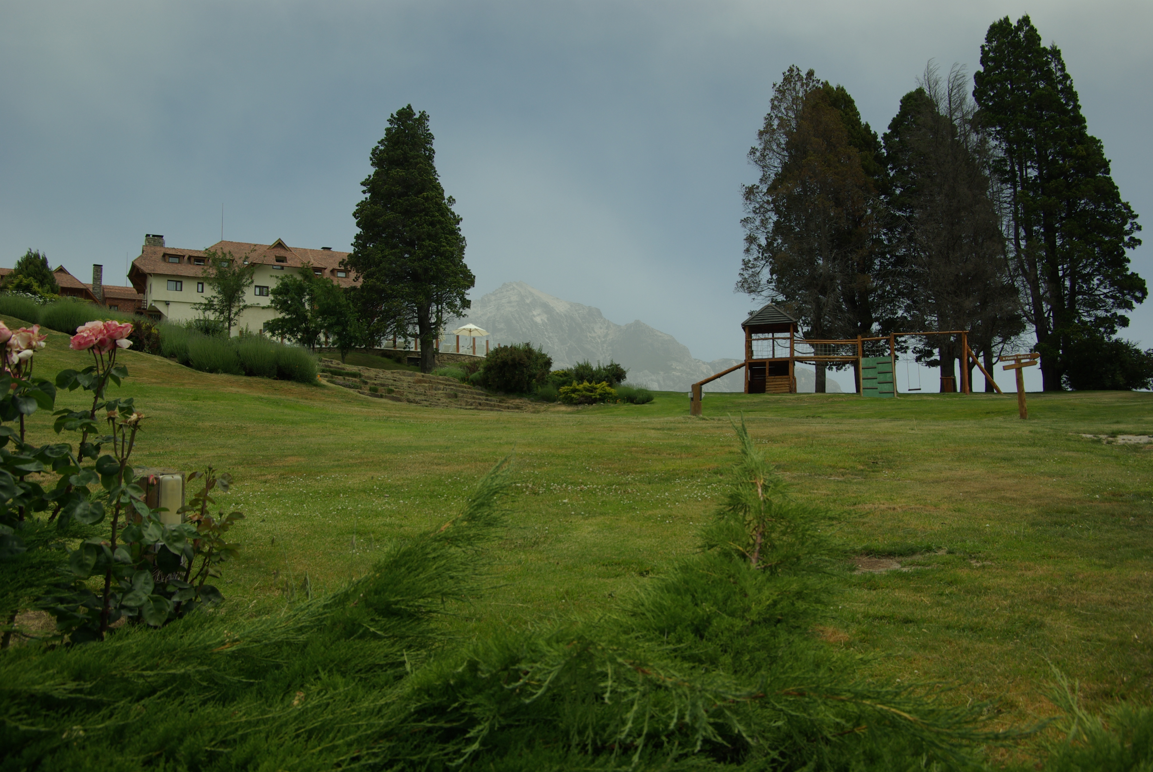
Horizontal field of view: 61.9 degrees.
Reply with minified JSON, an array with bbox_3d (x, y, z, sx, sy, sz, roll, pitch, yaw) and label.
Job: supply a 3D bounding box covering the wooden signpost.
[{"bbox_3d":[11.046,0.000,24.000,0.930,1.600,0.250,-2,-5,12],"label":"wooden signpost"}]

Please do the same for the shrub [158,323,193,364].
[{"bbox_3d":[-10.001,-1.056,24.000,0.900,1.000,0.850,1,-5,-23],"label":"shrub"}]

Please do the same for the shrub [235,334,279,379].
[{"bbox_3d":[-9.472,-0.880,28.485,1.270,1.270,1.300,0,1,-18],"label":"shrub"}]

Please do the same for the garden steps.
[{"bbox_3d":[-5.535,-0.120,35.500,7.900,1.750,5.000,0,1,5],"label":"garden steps"}]

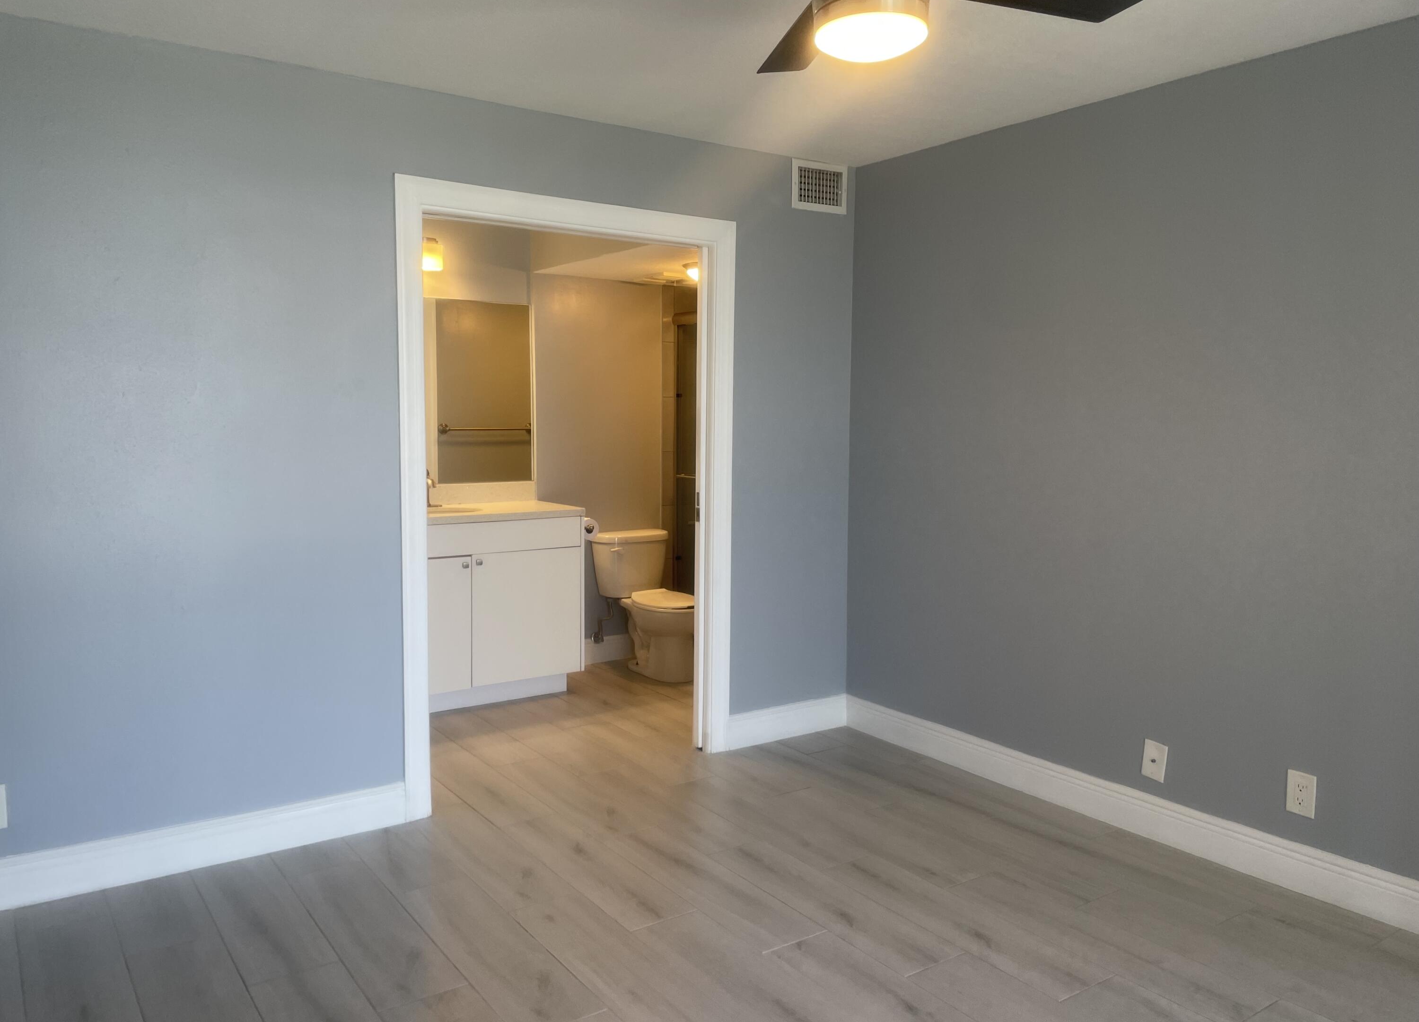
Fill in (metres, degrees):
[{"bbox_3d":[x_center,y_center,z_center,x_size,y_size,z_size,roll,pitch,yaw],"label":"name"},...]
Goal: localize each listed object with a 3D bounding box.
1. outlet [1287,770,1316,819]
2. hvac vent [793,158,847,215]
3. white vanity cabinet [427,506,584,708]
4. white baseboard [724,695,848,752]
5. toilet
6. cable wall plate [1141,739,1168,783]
[{"bbox_3d":[1.738,0.828,3.121,0.010,0.123,0.080,-3,6,-35],"label":"outlet"},{"bbox_3d":[0.456,-1.340,4.410,0.300,0.199,0.018,-3,6,-35],"label":"hvac vent"},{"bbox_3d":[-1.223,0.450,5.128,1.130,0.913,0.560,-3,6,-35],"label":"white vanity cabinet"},{"bbox_3d":[0.346,0.900,4.555,0.646,0.150,0.017,-3,6,-35],"label":"white baseboard"},{"bbox_3d":[-0.279,0.494,5.654,0.440,0.745,0.725,-3,6,-35],"label":"toilet"},{"bbox_3d":[1.471,0.822,3.507,0.009,0.122,0.080,-3,6,-35],"label":"cable wall plate"}]

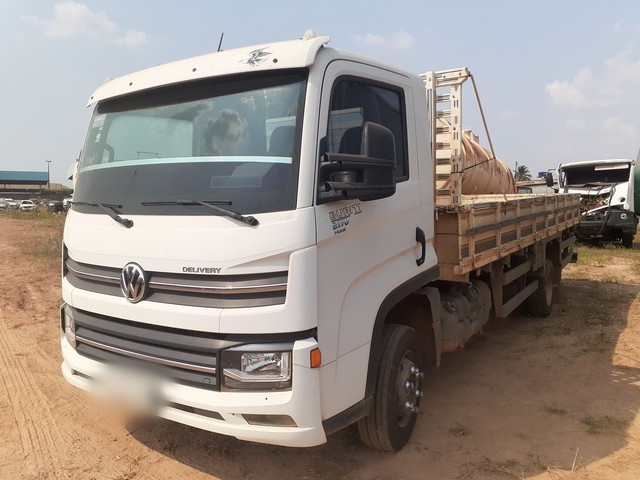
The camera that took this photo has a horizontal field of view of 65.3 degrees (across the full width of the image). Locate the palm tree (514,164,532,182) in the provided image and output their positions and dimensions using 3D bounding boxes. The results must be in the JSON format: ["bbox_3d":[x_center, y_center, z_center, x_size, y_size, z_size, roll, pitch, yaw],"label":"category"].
[{"bbox_3d":[42.668,-12.343,105.313,3.900,6.894,3.900,1,6,22],"label":"palm tree"}]

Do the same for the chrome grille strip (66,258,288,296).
[{"bbox_3d":[-0.965,0.204,2.703,1.860,0.080,0.200,2,6,34],"label":"chrome grille strip"}]

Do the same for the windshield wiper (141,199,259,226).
[{"bbox_3d":[-0.629,-0.132,2.512,0.800,0.140,0.100,2,6,28],"label":"windshield wiper"}]

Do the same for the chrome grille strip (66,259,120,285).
[{"bbox_3d":[-1.378,0.193,2.976,0.820,0.060,0.080,4,7,44],"label":"chrome grille strip"}]

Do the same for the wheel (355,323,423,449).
[{"bbox_3d":[0.458,0.946,3.311,0.240,0.785,0.785,2,6,28],"label":"wheel"}]

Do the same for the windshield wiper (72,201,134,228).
[{"bbox_3d":[-1.312,-0.161,2.956,0.810,0.140,0.100,3,7,42],"label":"windshield wiper"}]

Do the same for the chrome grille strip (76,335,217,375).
[{"bbox_3d":[-0.998,0.609,2.679,1.210,0.050,0.070,2,6,34],"label":"chrome grille strip"}]

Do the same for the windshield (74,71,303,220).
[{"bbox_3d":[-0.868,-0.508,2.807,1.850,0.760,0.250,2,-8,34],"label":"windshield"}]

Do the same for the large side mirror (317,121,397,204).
[{"bbox_3d":[0.192,-0.366,2.364,0.280,0.385,0.350,2,6,34],"label":"large side mirror"}]

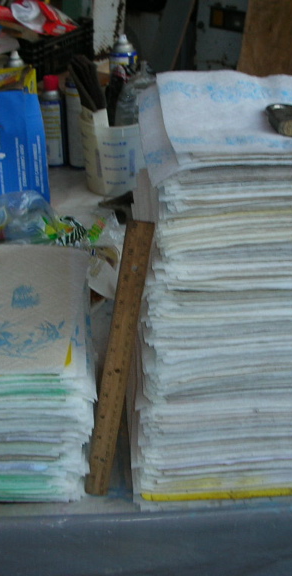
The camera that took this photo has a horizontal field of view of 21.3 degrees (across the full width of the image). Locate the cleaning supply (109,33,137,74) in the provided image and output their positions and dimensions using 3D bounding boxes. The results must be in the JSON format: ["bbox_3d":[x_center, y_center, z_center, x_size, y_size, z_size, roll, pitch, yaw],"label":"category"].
[{"bbox_3d":[-0.052,-0.510,1.954,0.066,0.250,0.066,-10,27,-16],"label":"cleaning supply"}]

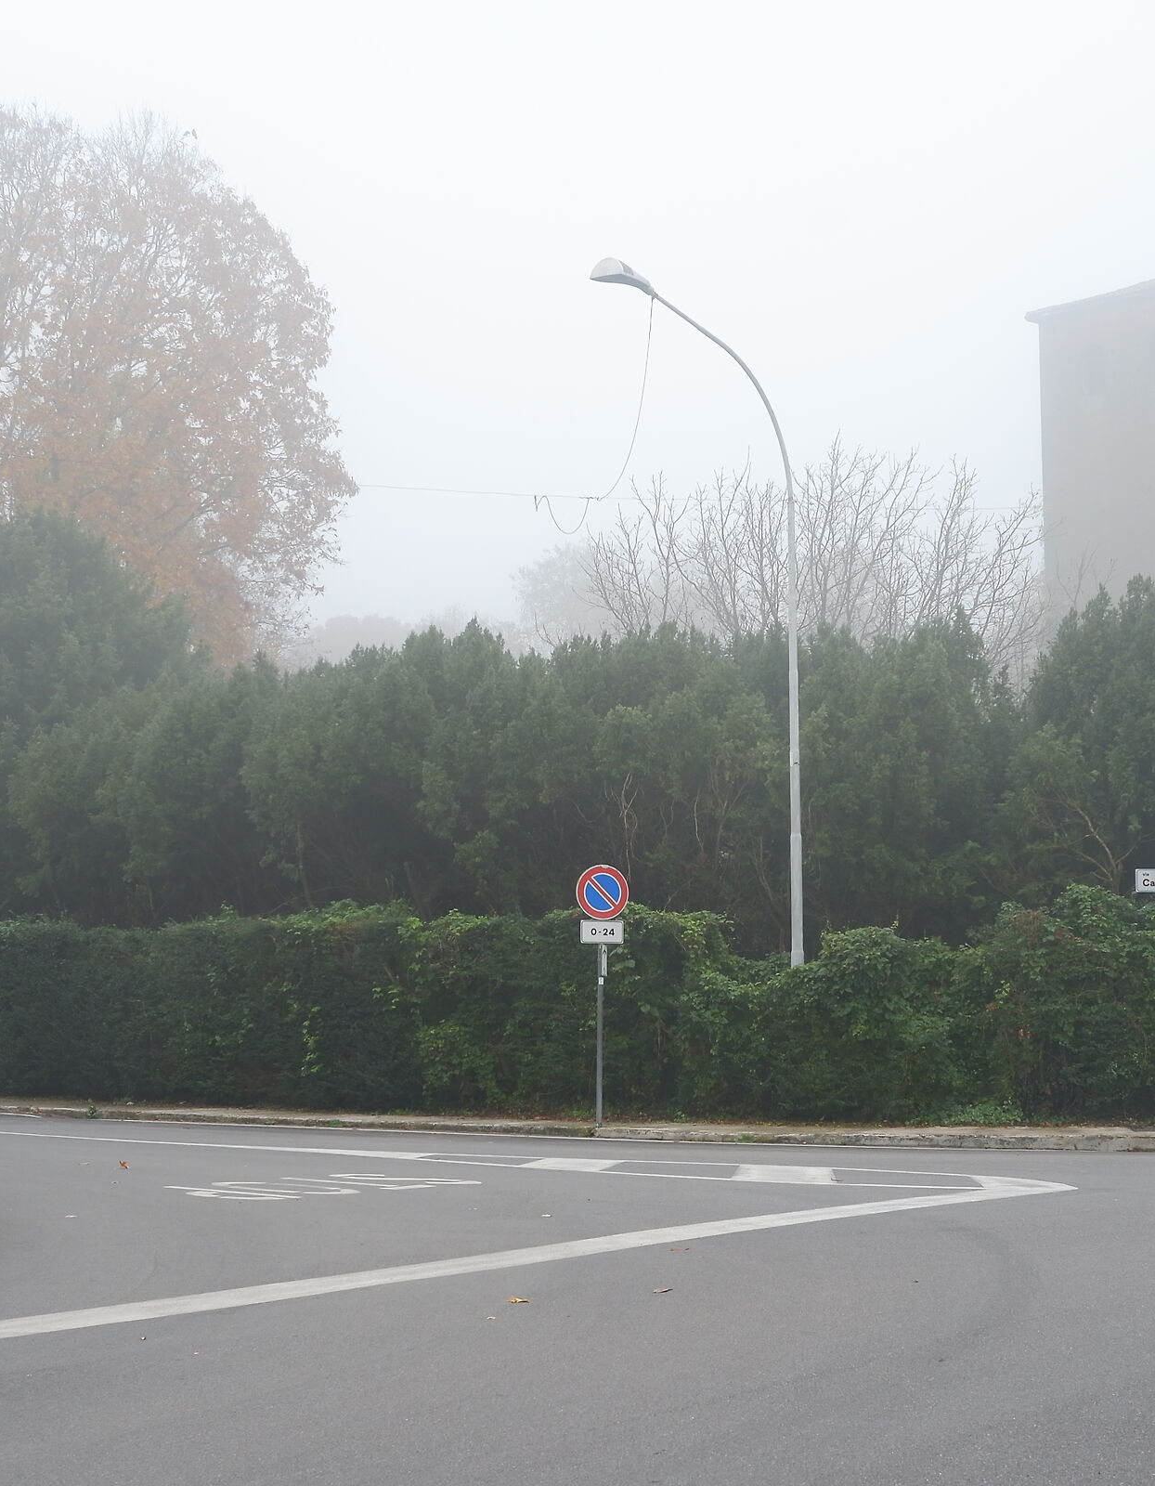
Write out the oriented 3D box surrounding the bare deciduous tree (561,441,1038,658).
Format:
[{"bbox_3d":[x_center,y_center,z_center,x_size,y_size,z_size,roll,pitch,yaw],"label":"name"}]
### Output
[{"bbox_3d":[4.593,0.270,52.268,9.740,13.190,8.500,0,-6,0],"label":"bare deciduous tree"}]

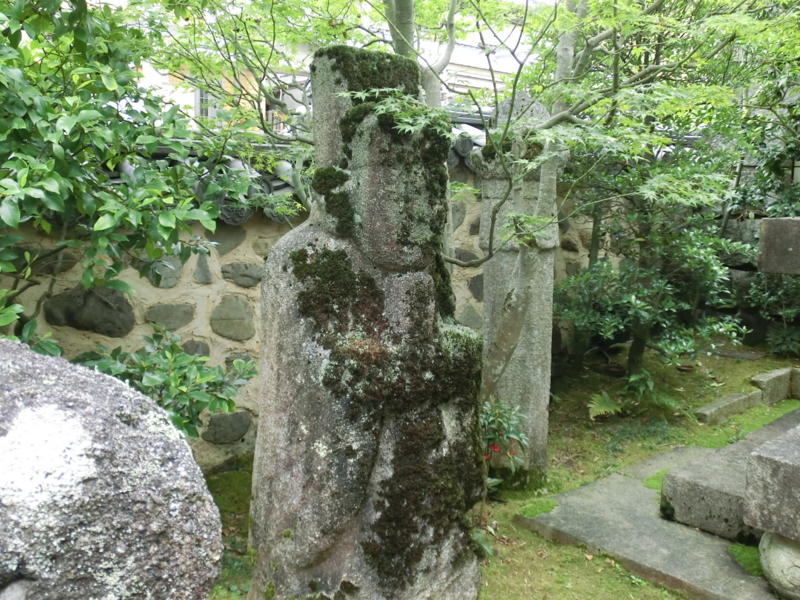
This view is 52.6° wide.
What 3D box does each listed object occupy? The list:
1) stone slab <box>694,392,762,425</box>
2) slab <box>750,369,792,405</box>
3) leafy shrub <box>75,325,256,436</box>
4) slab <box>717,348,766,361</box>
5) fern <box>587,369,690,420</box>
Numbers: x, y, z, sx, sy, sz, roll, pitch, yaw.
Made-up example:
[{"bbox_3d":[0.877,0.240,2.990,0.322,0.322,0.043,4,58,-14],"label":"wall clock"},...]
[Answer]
[{"bbox_3d":[2.239,0.725,5.518,0.110,0.100,0.860,7,9,44],"label":"stone slab"},{"bbox_3d":[2.711,0.647,5.925,0.120,0.190,0.490,7,9,44],"label":"slab"},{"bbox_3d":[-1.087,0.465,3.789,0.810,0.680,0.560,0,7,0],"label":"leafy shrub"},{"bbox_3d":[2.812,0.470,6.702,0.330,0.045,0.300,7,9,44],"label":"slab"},{"bbox_3d":[1.598,0.640,5.420,0.620,0.290,0.440,0,7,0],"label":"fern"}]

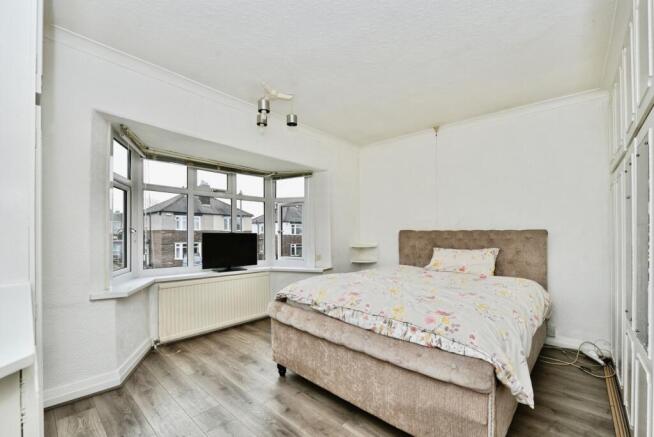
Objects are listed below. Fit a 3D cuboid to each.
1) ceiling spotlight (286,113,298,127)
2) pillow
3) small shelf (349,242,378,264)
[{"bbox_3d":[-0.332,-0.938,2.430,0.098,0.100,0.098,0,-2,0],"label":"ceiling spotlight"},{"bbox_3d":[1.455,0.473,2.750,0.660,0.370,0.150,-2,-35,42],"label":"pillow"},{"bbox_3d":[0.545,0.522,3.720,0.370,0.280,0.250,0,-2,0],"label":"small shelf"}]

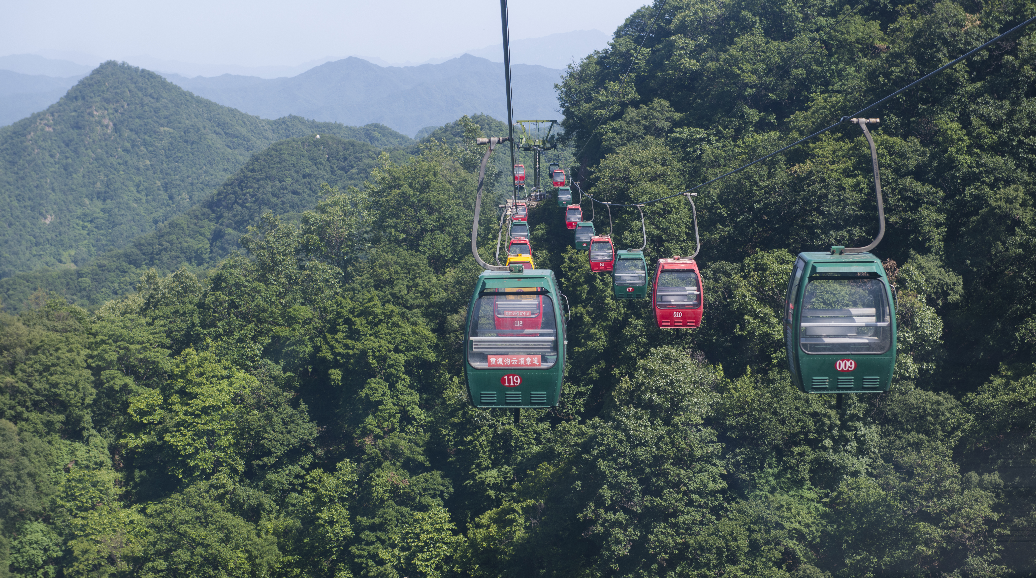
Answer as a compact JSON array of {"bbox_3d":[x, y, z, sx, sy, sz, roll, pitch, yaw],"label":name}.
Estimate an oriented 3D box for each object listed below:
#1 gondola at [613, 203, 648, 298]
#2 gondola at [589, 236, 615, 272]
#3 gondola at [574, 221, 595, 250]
[{"bbox_3d":[4.484,-1.464,80.400,1.380,3.700,1.600,0,5,0],"label":"gondola"},{"bbox_3d":[4.541,-1.901,109.200,1.380,1.880,1.600,0,5,0],"label":"gondola"},{"bbox_3d":[4.535,-3.613,136.800,1.380,1.850,1.600,0,5,0],"label":"gondola"}]

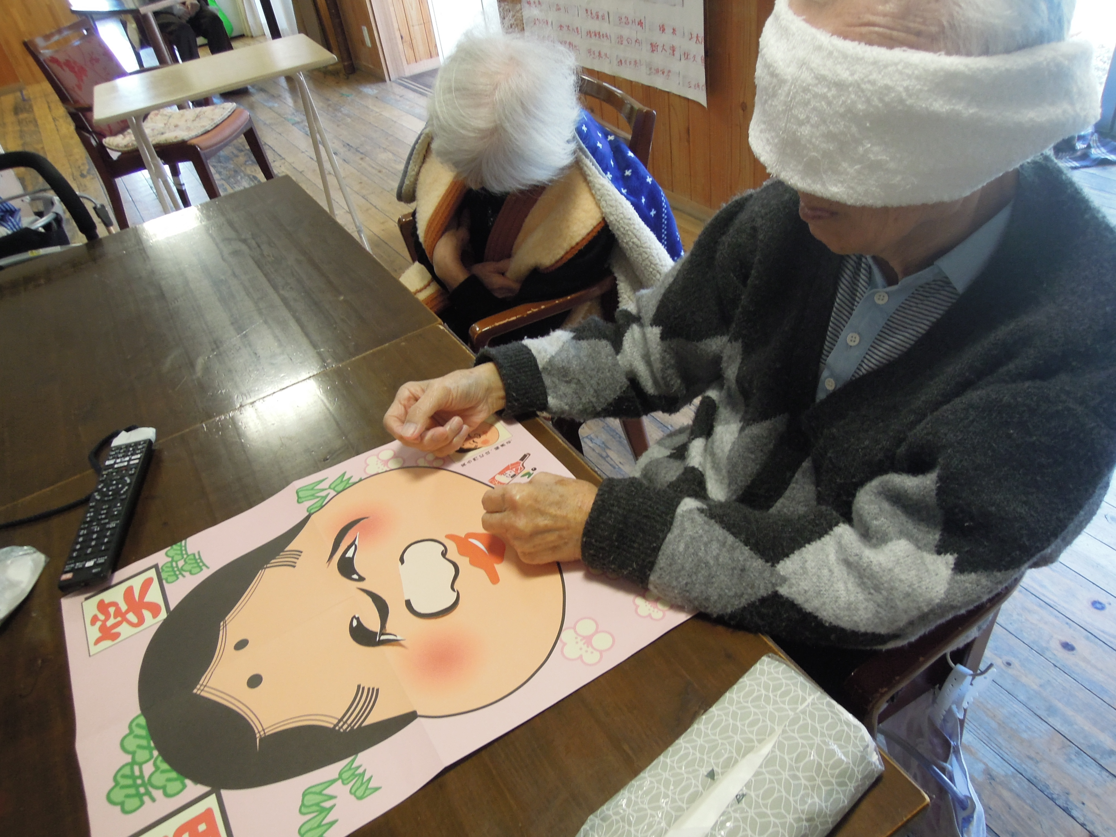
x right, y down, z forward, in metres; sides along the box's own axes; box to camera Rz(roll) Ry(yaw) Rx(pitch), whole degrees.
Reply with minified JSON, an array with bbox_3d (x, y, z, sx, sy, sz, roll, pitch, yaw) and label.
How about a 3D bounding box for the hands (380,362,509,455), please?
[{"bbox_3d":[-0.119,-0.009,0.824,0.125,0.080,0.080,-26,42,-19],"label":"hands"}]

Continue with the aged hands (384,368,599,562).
[{"bbox_3d":[-0.070,0.041,0.776,0.130,0.105,0.240,-26,42,-19],"label":"aged hands"}]

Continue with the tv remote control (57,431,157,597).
[{"bbox_3d":[-0.505,0.089,0.879,0.049,0.023,0.238,-14,39,-5],"label":"tv remote control"}]

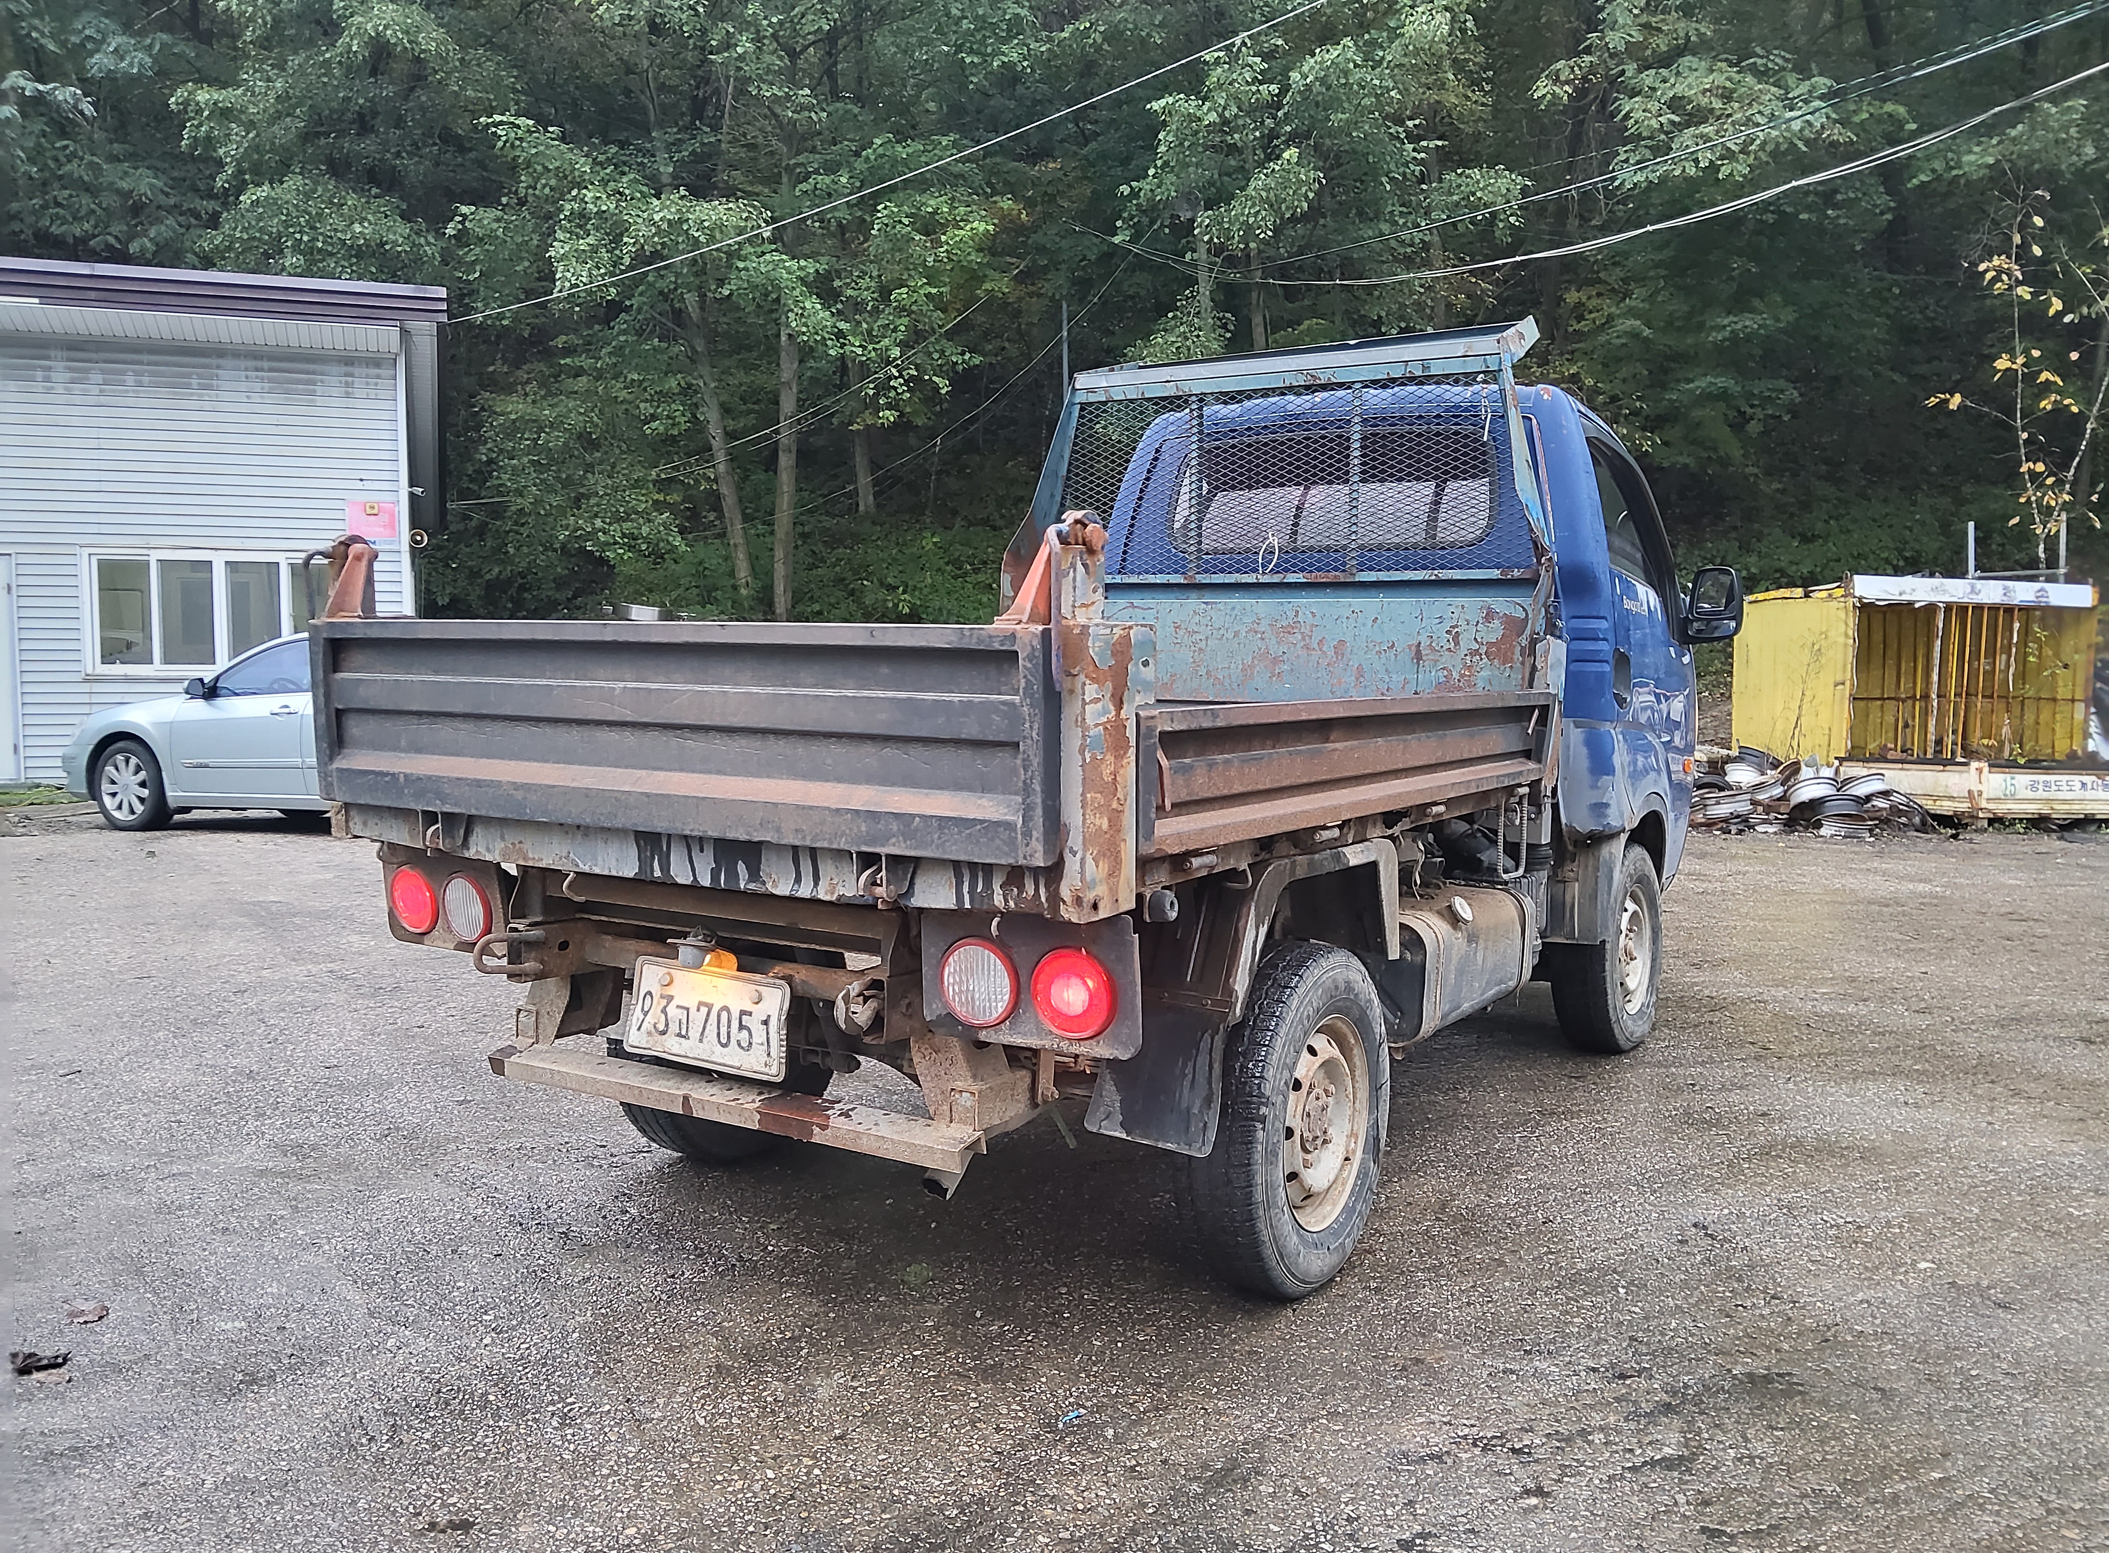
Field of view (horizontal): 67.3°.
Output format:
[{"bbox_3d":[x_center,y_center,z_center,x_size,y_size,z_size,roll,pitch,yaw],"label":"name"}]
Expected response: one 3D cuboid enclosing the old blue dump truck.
[{"bbox_3d":[0.526,-0.181,4.511,1.900,2.150,4.620,3,5,32],"label":"old blue dump truck"}]

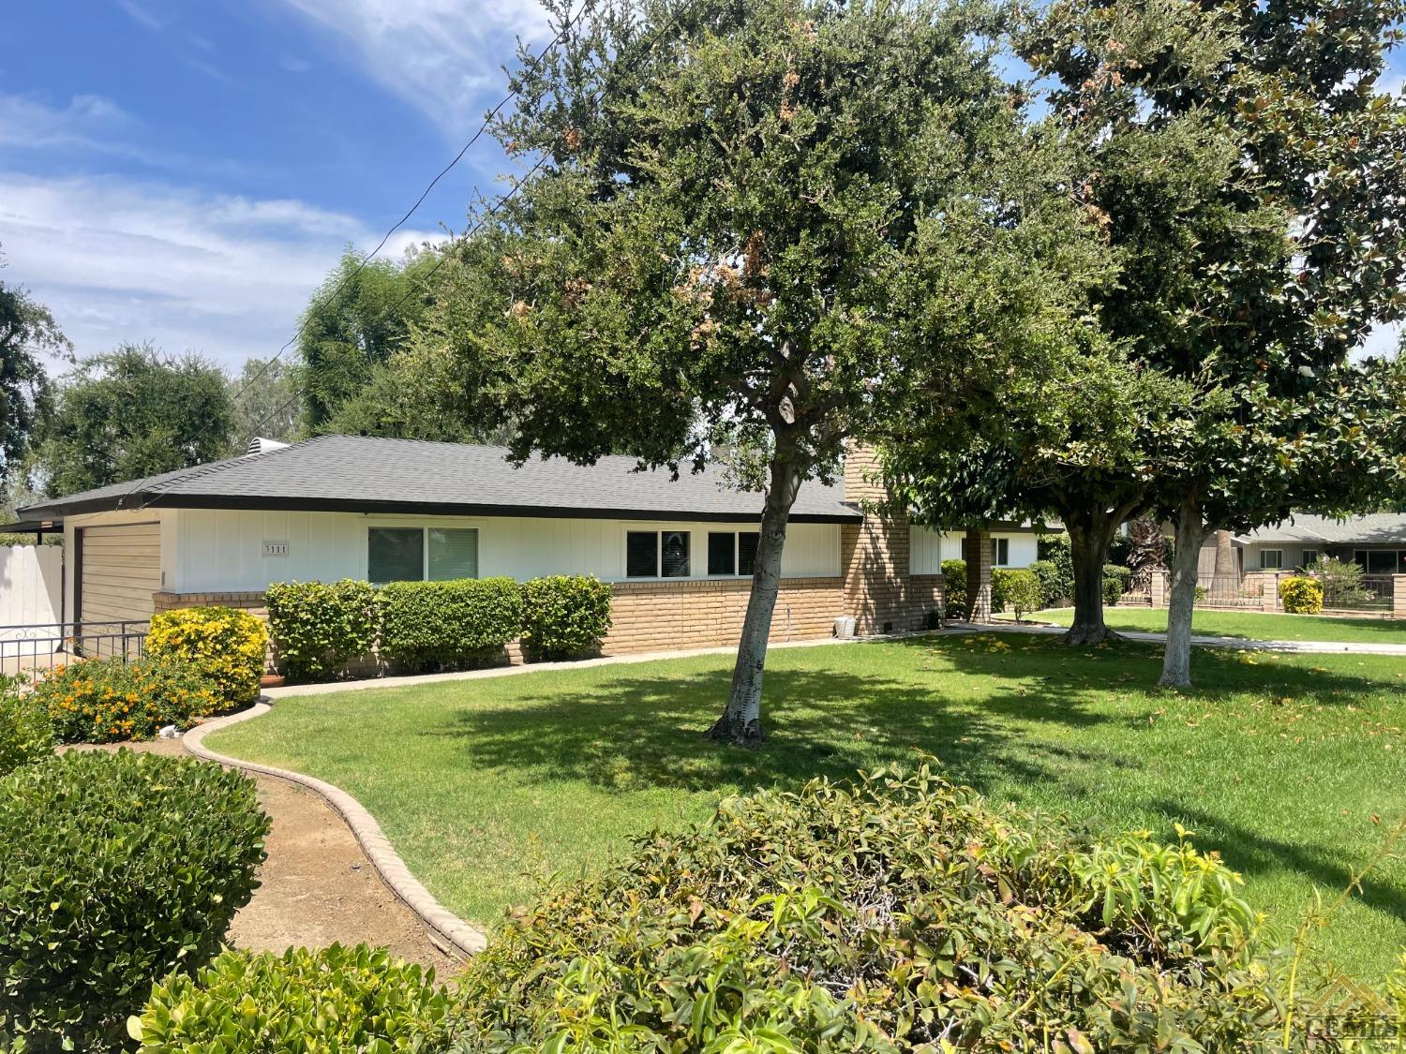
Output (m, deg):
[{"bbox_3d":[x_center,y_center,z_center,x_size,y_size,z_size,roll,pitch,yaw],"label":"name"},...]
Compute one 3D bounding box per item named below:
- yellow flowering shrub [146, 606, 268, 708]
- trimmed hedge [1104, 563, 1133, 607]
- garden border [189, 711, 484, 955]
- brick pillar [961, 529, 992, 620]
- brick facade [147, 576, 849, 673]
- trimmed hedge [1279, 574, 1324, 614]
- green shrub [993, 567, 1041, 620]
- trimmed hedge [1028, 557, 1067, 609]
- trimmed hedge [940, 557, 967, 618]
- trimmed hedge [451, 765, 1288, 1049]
[{"bbox_3d":[-5.902,1.519,12.608,1.280,1.150,1.180,1,-2,-42],"label":"yellow flowering shrub"},{"bbox_3d":[13.541,1.869,34.685,1.000,1.380,1.050,1,-2,-42],"label":"trimmed hedge"},{"bbox_3d":[-3.498,1.943,8.435,0.950,0.130,8.860,1,-1,-29],"label":"garden border"},{"bbox_3d":[6.560,1.170,25.100,0.400,2.270,0.400,1,-2,-41],"label":"brick pillar"},{"bbox_3d":[-1.997,1.568,17.574,13.000,1.260,0.260,1,-2,-42],"label":"brick facade"},{"bbox_3d":[17.191,1.938,30.310,1.080,1.050,1.120,1,-2,-42],"label":"trimmed hedge"},{"bbox_3d":[7.932,1.723,26.632,1.150,1.330,1.150,1,-2,-42],"label":"green shrub"},{"bbox_3d":[10.957,1.785,33.512,1.250,1.500,1.200,1,-2,-42],"label":"trimmed hedge"},{"bbox_3d":[6.793,1.671,28.601,0.850,1.520,0.850,1,-2,-42],"label":"trimmed hedge"},{"bbox_3d":[0.420,1.360,2.800,2.100,1.000,2.000,0,-1,0],"label":"trimmed hedge"}]

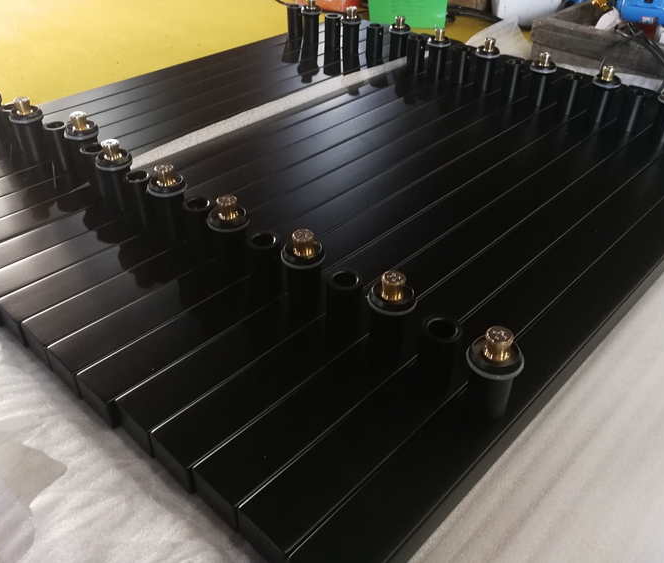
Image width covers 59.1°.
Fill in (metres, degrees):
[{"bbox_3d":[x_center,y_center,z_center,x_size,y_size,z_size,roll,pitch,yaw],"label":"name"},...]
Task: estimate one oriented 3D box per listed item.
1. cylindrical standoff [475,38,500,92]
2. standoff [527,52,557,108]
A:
[{"bbox_3d":[0.219,-0.307,0.830,0.035,0.066,0.035,0,39,0],"label":"cylindrical standoff"},{"bbox_3d":[0.272,-0.263,0.763,0.035,0.067,0.035,32,49,33],"label":"standoff"}]

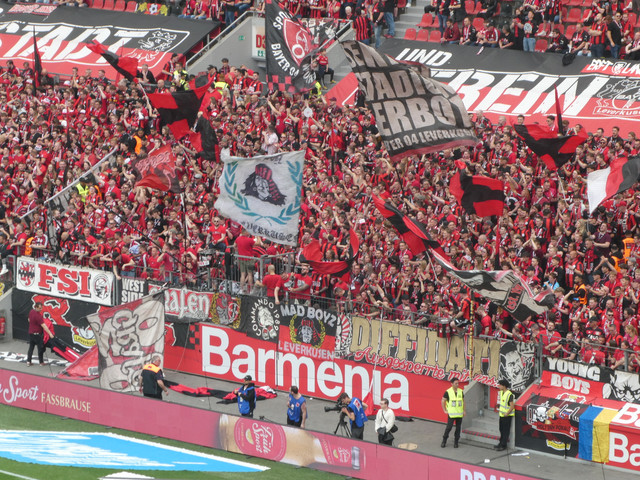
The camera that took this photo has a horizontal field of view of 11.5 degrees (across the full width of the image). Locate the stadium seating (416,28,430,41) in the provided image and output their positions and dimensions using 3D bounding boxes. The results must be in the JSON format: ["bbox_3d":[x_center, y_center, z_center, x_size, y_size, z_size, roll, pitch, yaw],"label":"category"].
[{"bbox_3d":[3.229,-6.427,99.700,0.450,0.480,0.420,9,13,42],"label":"stadium seating"}]

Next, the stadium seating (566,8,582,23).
[{"bbox_3d":[8.083,-7.130,101.000,0.440,0.430,0.400,8,13,41],"label":"stadium seating"}]

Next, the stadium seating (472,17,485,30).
[{"bbox_3d":[4.904,-6.700,98.400,0.450,0.420,0.400,8,13,41],"label":"stadium seating"}]

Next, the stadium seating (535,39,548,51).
[{"bbox_3d":[6.951,-6.120,99.800,0.440,0.430,0.400,8,13,41],"label":"stadium seating"}]

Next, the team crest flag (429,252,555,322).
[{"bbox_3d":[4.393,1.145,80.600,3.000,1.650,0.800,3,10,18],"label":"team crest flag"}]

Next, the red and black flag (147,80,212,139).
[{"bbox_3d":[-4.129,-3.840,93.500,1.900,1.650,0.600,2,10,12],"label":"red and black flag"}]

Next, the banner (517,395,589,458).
[{"bbox_3d":[5.843,4.660,80.015,2.000,1.270,0.500,8,13,41],"label":"banner"}]

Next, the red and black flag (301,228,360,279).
[{"bbox_3d":[0.286,0.368,86.700,1.650,1.400,0.600,2,10,11],"label":"red and black flag"}]

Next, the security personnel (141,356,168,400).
[{"bbox_3d":[-4.443,3.989,85.222,0.620,1.790,0.450,6,11,33],"label":"security personnel"}]

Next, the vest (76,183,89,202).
[{"bbox_3d":[-7.364,-1.473,98.600,0.480,0.660,0.320,-1,9,-6],"label":"vest"}]

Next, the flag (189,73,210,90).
[{"bbox_3d":[-3.698,-4.865,97.600,0.700,0.600,0.300,2,10,11],"label":"flag"}]

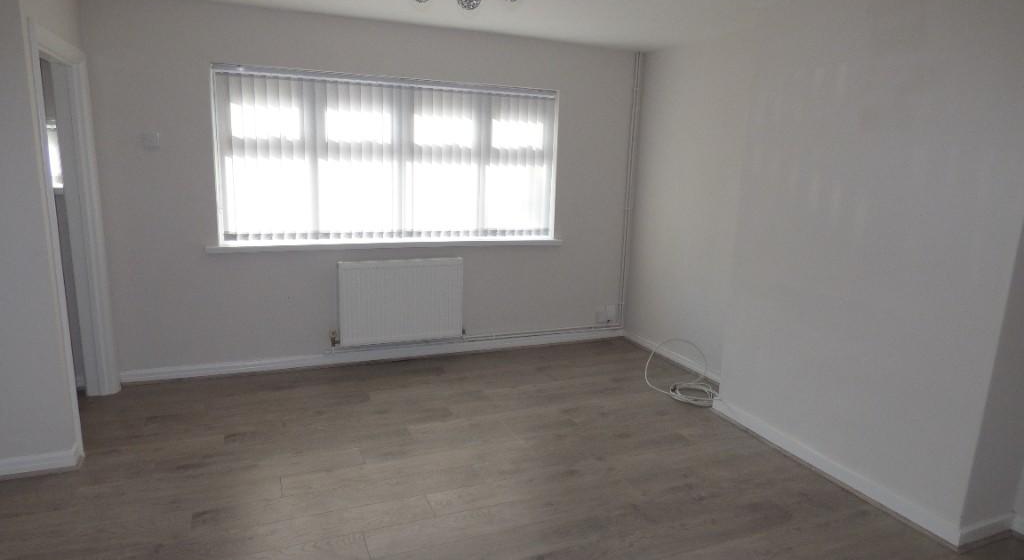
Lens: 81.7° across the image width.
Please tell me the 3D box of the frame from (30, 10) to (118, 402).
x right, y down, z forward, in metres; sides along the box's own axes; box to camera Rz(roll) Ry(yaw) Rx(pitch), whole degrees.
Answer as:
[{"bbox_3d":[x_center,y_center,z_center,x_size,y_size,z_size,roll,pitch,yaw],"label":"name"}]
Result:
[{"bbox_3d":[-2.340,-0.192,3.128,0.150,2.050,0.980,-4,13,-24],"label":"frame"}]

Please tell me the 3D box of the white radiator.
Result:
[{"bbox_3d":[-0.820,0.160,4.429,0.905,0.635,0.095,-3,13,-21],"label":"white radiator"}]

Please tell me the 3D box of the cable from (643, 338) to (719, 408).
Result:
[{"bbox_3d":[1.247,0.635,4.190,0.420,0.240,0.680,-4,13,-24],"label":"cable"}]

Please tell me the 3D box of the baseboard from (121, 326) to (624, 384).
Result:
[{"bbox_3d":[-0.780,0.557,4.590,3.843,0.095,0.020,-3,13,-21],"label":"baseboard"}]

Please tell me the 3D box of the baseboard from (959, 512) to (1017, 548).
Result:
[{"bbox_3d":[2.076,1.082,2.581,0.358,0.090,0.020,-3,13,-21],"label":"baseboard"}]

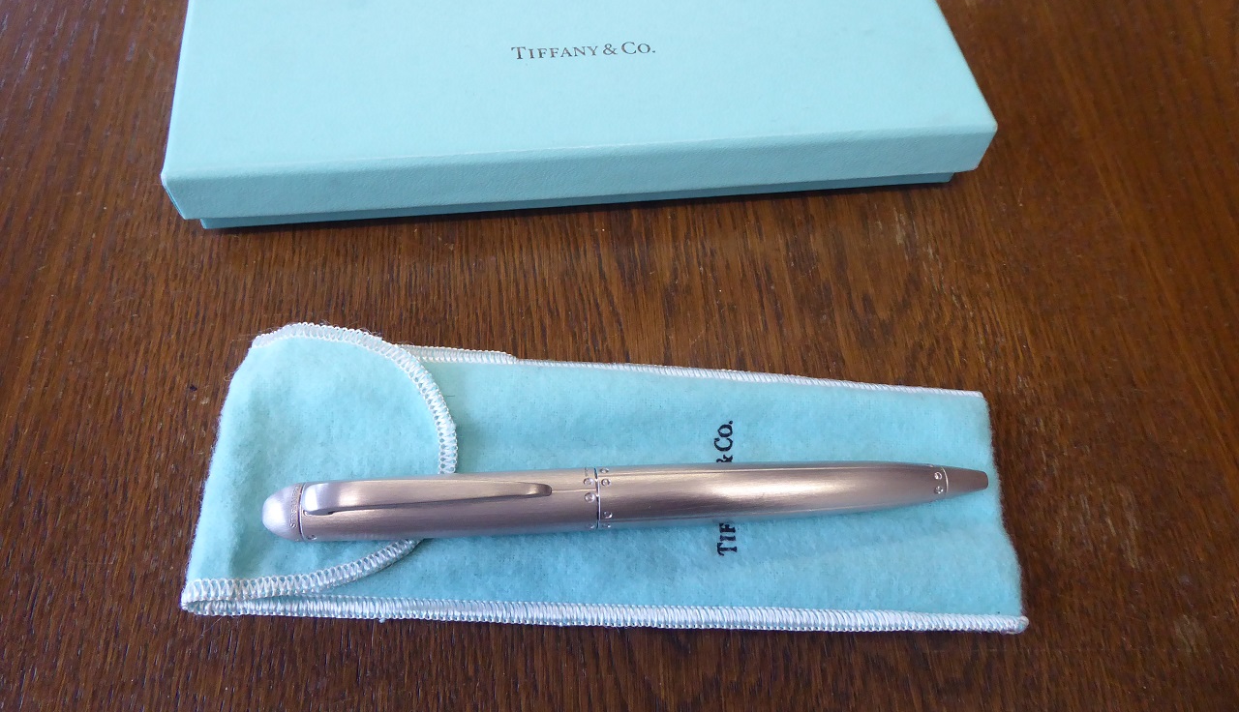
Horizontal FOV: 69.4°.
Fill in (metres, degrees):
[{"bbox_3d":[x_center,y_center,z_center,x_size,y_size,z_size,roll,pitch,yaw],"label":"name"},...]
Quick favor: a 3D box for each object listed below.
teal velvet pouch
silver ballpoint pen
[{"bbox_3d":[0.001,0.022,0.168,0.149,0.006,0.055,3,59,-3],"label":"teal velvet pouch"},{"bbox_3d":[0.004,0.025,0.160,0.131,0.013,0.011,-2,59,-6],"label":"silver ballpoint pen"}]

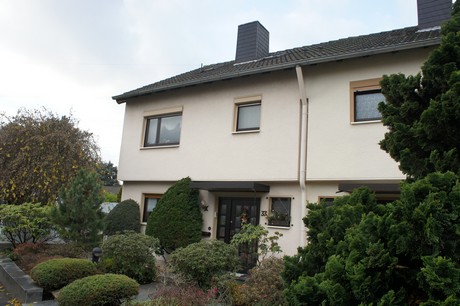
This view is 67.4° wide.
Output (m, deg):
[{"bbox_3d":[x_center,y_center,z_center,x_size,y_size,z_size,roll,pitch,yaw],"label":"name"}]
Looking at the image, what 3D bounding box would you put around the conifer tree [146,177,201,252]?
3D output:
[{"bbox_3d":[-1.653,1.858,10.153,1.600,2.406,1.552,3,-10,1],"label":"conifer tree"}]

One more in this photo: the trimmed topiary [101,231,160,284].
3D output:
[{"bbox_3d":[-2.255,2.335,7.827,1.300,1.135,1.280,-3,-12,30],"label":"trimmed topiary"}]

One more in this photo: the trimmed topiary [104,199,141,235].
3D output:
[{"bbox_3d":[-3.521,2.369,11.206,1.135,1.668,1.135,-3,-12,30],"label":"trimmed topiary"}]

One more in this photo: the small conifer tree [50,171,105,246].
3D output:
[{"bbox_3d":[-4.648,1.775,10.625,1.552,2.541,1.552,-3,-12,30],"label":"small conifer tree"}]

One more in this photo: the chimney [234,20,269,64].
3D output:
[{"bbox_3d":[1.055,-4.859,16.012,1.009,1.833,1.164,-3,-12,30],"label":"chimney"}]

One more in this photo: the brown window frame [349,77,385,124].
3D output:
[{"bbox_3d":[3.617,-1.343,8.878,0.952,1.137,0.155,-3,-12,30],"label":"brown window frame"}]

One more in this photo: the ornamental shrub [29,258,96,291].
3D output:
[{"bbox_3d":[-3.126,2.291,6.518,1.183,0.543,1.116,-3,-12,30],"label":"ornamental shrub"}]

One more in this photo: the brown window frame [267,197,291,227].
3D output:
[{"bbox_3d":[1.445,1.690,9.827,0.656,0.819,0.165,-3,-12,30],"label":"brown window frame"}]

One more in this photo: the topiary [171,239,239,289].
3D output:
[{"bbox_3d":[-0.557,2.499,7.818,1.455,1.018,1.358,3,-10,1],"label":"topiary"}]

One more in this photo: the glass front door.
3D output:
[{"bbox_3d":[0.246,2.438,10.634,1.523,2.076,0.116,-3,-12,30],"label":"glass front door"}]

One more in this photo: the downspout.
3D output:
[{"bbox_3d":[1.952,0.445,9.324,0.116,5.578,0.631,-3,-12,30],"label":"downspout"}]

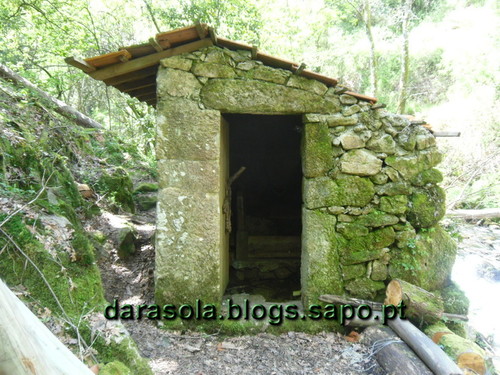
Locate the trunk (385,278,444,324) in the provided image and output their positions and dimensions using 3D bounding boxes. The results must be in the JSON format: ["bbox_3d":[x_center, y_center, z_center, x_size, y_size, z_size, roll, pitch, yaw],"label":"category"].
[{"bbox_3d":[1.351,0.951,3.330,0.475,0.235,0.235,24,-7,-22],"label":"trunk"}]

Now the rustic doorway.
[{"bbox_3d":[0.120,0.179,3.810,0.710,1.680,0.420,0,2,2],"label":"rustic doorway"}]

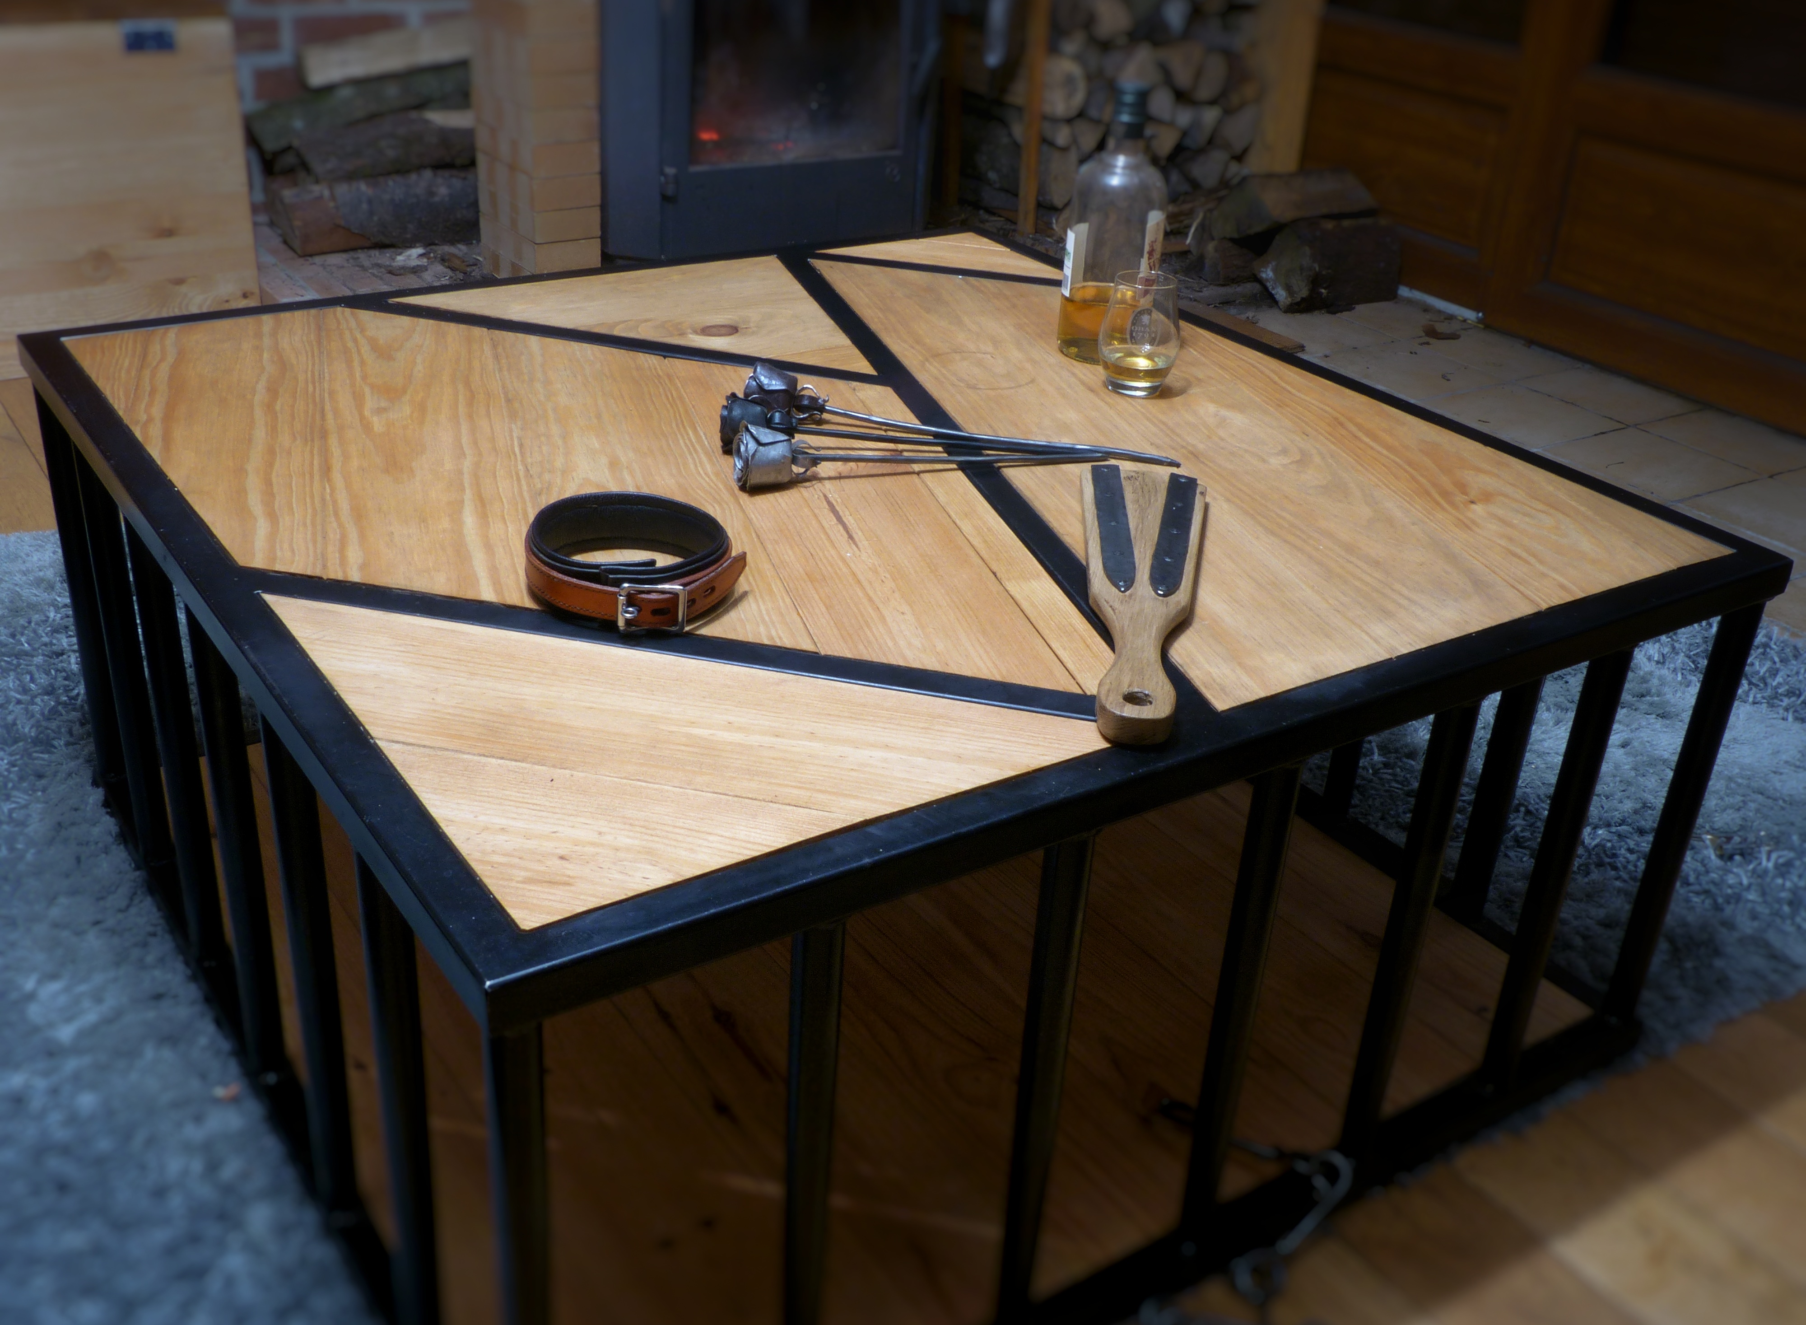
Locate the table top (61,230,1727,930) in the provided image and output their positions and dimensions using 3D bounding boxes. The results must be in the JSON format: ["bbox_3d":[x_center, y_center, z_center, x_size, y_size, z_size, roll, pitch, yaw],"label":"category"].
[{"bbox_3d":[-0.049,-0.165,1.365,0.950,0.030,0.950,-15,33,-31],"label":"table top"}]

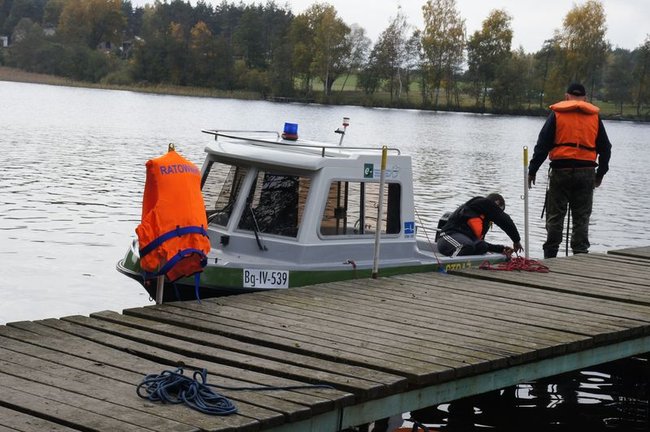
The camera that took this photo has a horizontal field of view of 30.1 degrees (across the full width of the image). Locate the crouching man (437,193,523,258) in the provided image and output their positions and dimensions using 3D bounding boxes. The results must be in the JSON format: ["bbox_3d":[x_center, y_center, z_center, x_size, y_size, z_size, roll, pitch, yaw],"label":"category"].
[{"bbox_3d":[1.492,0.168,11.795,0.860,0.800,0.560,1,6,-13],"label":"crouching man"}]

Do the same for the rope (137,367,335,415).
[{"bbox_3d":[-0.491,0.858,6.135,0.960,0.130,0.620,4,6,10],"label":"rope"}]

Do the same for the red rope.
[{"bbox_3d":[1.800,0.436,11.399,0.660,0.120,0.600,3,6,-3],"label":"red rope"}]

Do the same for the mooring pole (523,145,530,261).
[{"bbox_3d":[2.012,-0.121,12.041,0.050,1.110,0.050,-2,6,0],"label":"mooring pole"}]

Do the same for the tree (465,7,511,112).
[{"bbox_3d":[24.501,-23.459,180.000,6.900,14.900,6.900,3,6,0],"label":"tree"}]

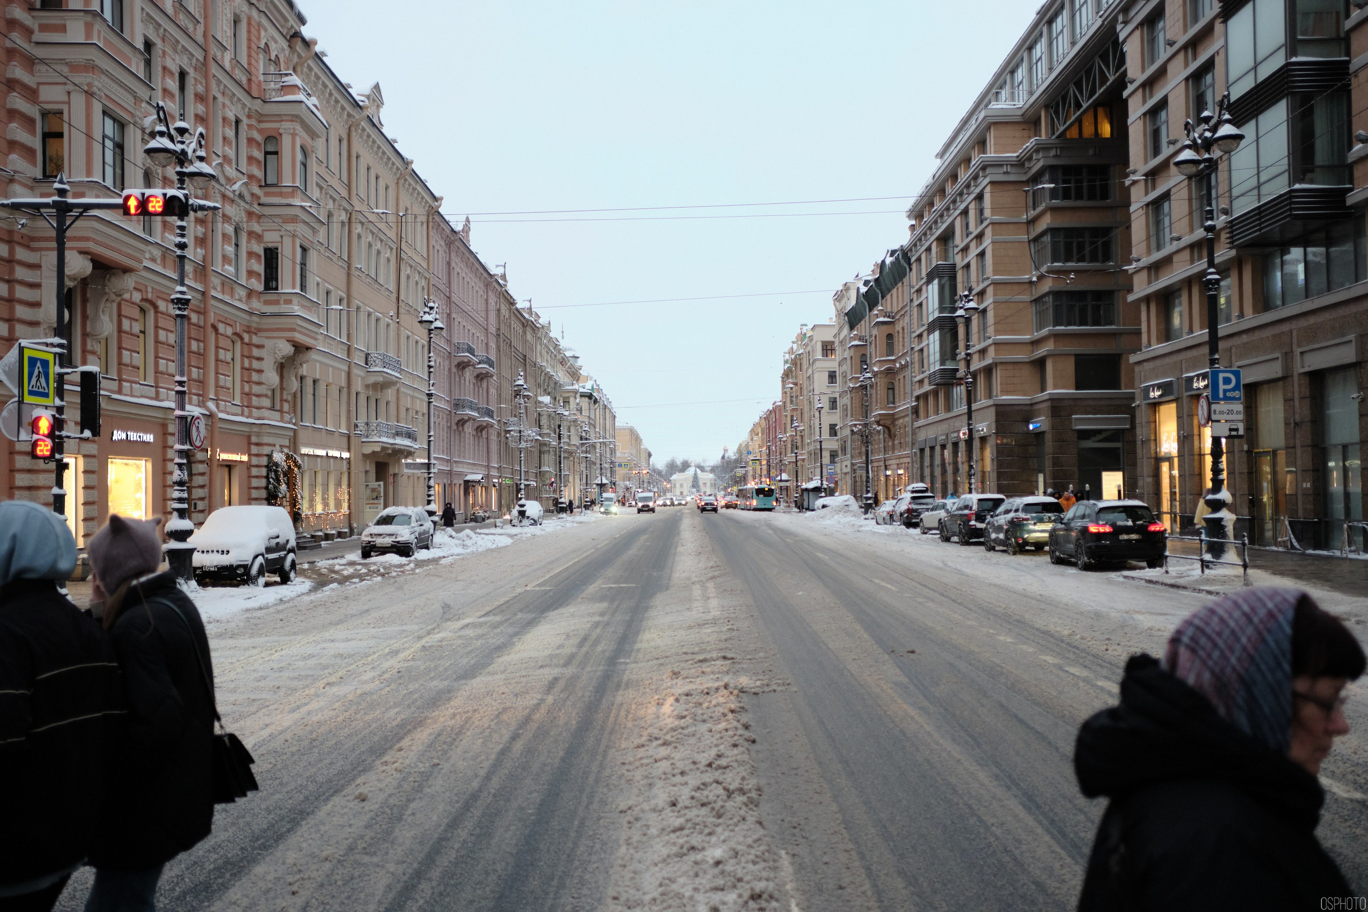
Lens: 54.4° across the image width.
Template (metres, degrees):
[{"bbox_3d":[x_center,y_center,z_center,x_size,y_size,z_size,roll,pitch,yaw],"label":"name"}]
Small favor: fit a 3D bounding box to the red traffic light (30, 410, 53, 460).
[{"bbox_3d":[-10.355,-0.328,21.500,0.350,0.740,0.280,0,-2,-11],"label":"red traffic light"}]

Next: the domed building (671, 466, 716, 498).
[{"bbox_3d":[4.524,12.373,628.996,21.800,17.200,18.000,-1,-2,0],"label":"domed building"}]

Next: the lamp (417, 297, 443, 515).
[{"bbox_3d":[-10.198,-1.349,53.846,0.800,10.100,2.600,-1,-2,0],"label":"lamp"}]

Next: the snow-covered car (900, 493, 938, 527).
[{"bbox_3d":[12.426,2.951,71.920,1.815,1.840,4.785,-1,-2,0],"label":"snow-covered car"}]

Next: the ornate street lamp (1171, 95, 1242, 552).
[{"bbox_3d":[11.488,-2.630,28.959,0.680,10.100,2.750,-1,-2,0],"label":"ornate street lamp"}]

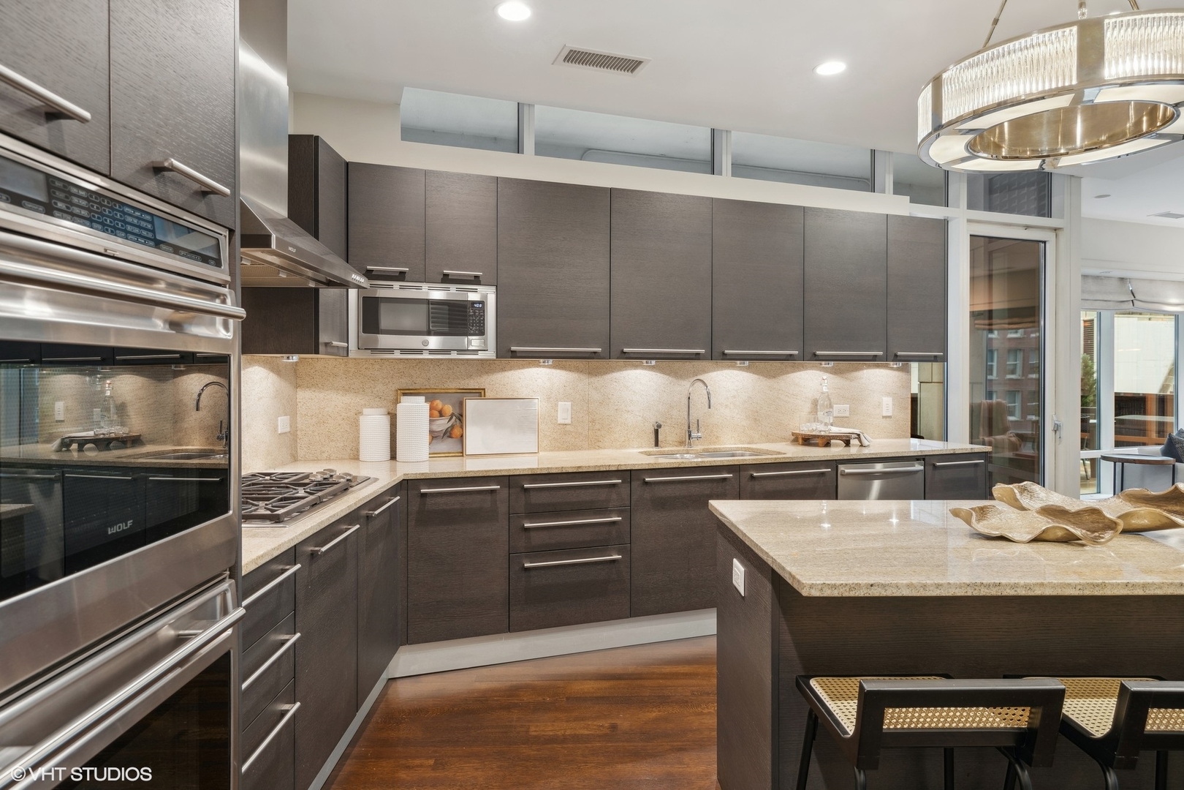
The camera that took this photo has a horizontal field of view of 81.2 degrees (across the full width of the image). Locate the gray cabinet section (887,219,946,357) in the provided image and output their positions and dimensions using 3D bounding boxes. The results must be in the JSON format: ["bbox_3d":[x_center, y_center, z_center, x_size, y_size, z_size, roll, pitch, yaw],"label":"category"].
[{"bbox_3d":[1.996,-0.663,4.495,0.457,0.912,0.320,0,1,-19],"label":"gray cabinet section"}]

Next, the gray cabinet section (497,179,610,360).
[{"bbox_3d":[-0.237,-0.644,3.724,0.609,0.912,0.320,0,1,-19],"label":"gray cabinet section"}]

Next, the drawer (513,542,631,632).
[{"bbox_3d":[-0.174,0.906,3.508,0.599,0.362,0.520,0,2,-19],"label":"drawer"}]

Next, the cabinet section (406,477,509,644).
[{"bbox_3d":[-0.699,0.734,3.414,0.455,0.725,0.630,0,1,-19],"label":"cabinet section"}]

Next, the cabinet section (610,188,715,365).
[{"bbox_3d":[0.340,-0.649,3.923,0.612,0.912,0.320,0,1,-19],"label":"cabinet section"}]

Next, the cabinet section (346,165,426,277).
[{"bbox_3d":[-1.026,-0.821,3.449,0.351,0.545,0.320,0,1,-19],"label":"cabinet section"}]

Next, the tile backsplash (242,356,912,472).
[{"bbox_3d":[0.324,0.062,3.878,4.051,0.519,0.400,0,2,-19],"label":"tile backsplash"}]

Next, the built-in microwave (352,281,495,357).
[{"bbox_3d":[-0.858,-0.364,3.482,0.705,0.356,0.340,0,2,-19],"label":"built-in microwave"}]

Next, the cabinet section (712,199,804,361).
[{"bbox_3d":[0.916,-0.654,4.122,0.607,0.912,0.320,0,1,-19],"label":"cabinet section"}]

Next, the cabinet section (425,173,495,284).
[{"bbox_3d":[-0.693,-0.824,3.564,0.354,0.545,0.320,0,1,-19],"label":"cabinet section"}]

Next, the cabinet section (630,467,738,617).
[{"bbox_3d":[0.375,0.725,3.784,0.609,0.725,0.630,0,1,-19],"label":"cabinet section"}]

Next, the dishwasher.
[{"bbox_3d":[1.531,0.754,4.127,0.613,0.800,0.610,0,2,-19],"label":"dishwasher"}]

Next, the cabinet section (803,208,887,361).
[{"bbox_3d":[1.492,-0.659,4.320,0.611,0.912,0.320,0,1,-19],"label":"cabinet section"}]

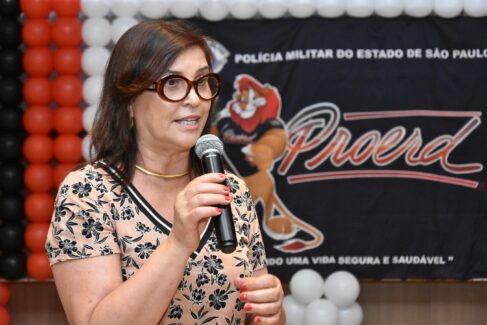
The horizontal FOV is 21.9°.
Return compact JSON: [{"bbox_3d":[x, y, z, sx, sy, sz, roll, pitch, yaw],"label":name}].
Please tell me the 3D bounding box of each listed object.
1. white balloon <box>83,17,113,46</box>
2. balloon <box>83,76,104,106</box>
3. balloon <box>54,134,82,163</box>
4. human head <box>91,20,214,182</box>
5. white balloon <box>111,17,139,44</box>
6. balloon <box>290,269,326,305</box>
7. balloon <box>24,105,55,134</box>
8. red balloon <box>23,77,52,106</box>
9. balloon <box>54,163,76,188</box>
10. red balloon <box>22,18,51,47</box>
[{"bbox_3d":[-0.651,-0.583,5.600,0.131,0.131,0.131,-1,2,0],"label":"white balloon"},{"bbox_3d":[-0.470,-0.229,4.050,0.094,0.094,0.097,-1,0,0],"label":"balloon"},{"bbox_3d":[-0.564,-0.043,4.050,0.094,0.094,0.097,-1,0,0],"label":"balloon"},{"bbox_3d":[-0.166,-0.112,2.300,0.200,0.290,0.235,-1,0,-35],"label":"human head"},{"bbox_3d":[-0.429,-0.479,4.600,0.107,0.107,0.107,0,2,0],"label":"white balloon"},{"bbox_3d":[0.263,0.507,5.150,0.141,0.141,0.141,-1,2,0],"label":"balloon"},{"bbox_3d":[-0.910,-0.190,5.600,0.131,0.131,0.131,-1,2,0],"label":"balloon"},{"bbox_3d":[-0.750,-0.260,4.600,0.107,0.107,0.107,0,2,0],"label":"red balloon"},{"bbox_3d":[-0.641,0.059,4.600,0.107,0.107,0.107,0,2,0],"label":"balloon"},{"bbox_3d":[-0.917,-0.579,5.600,0.131,0.131,0.131,-1,2,0],"label":"red balloon"}]

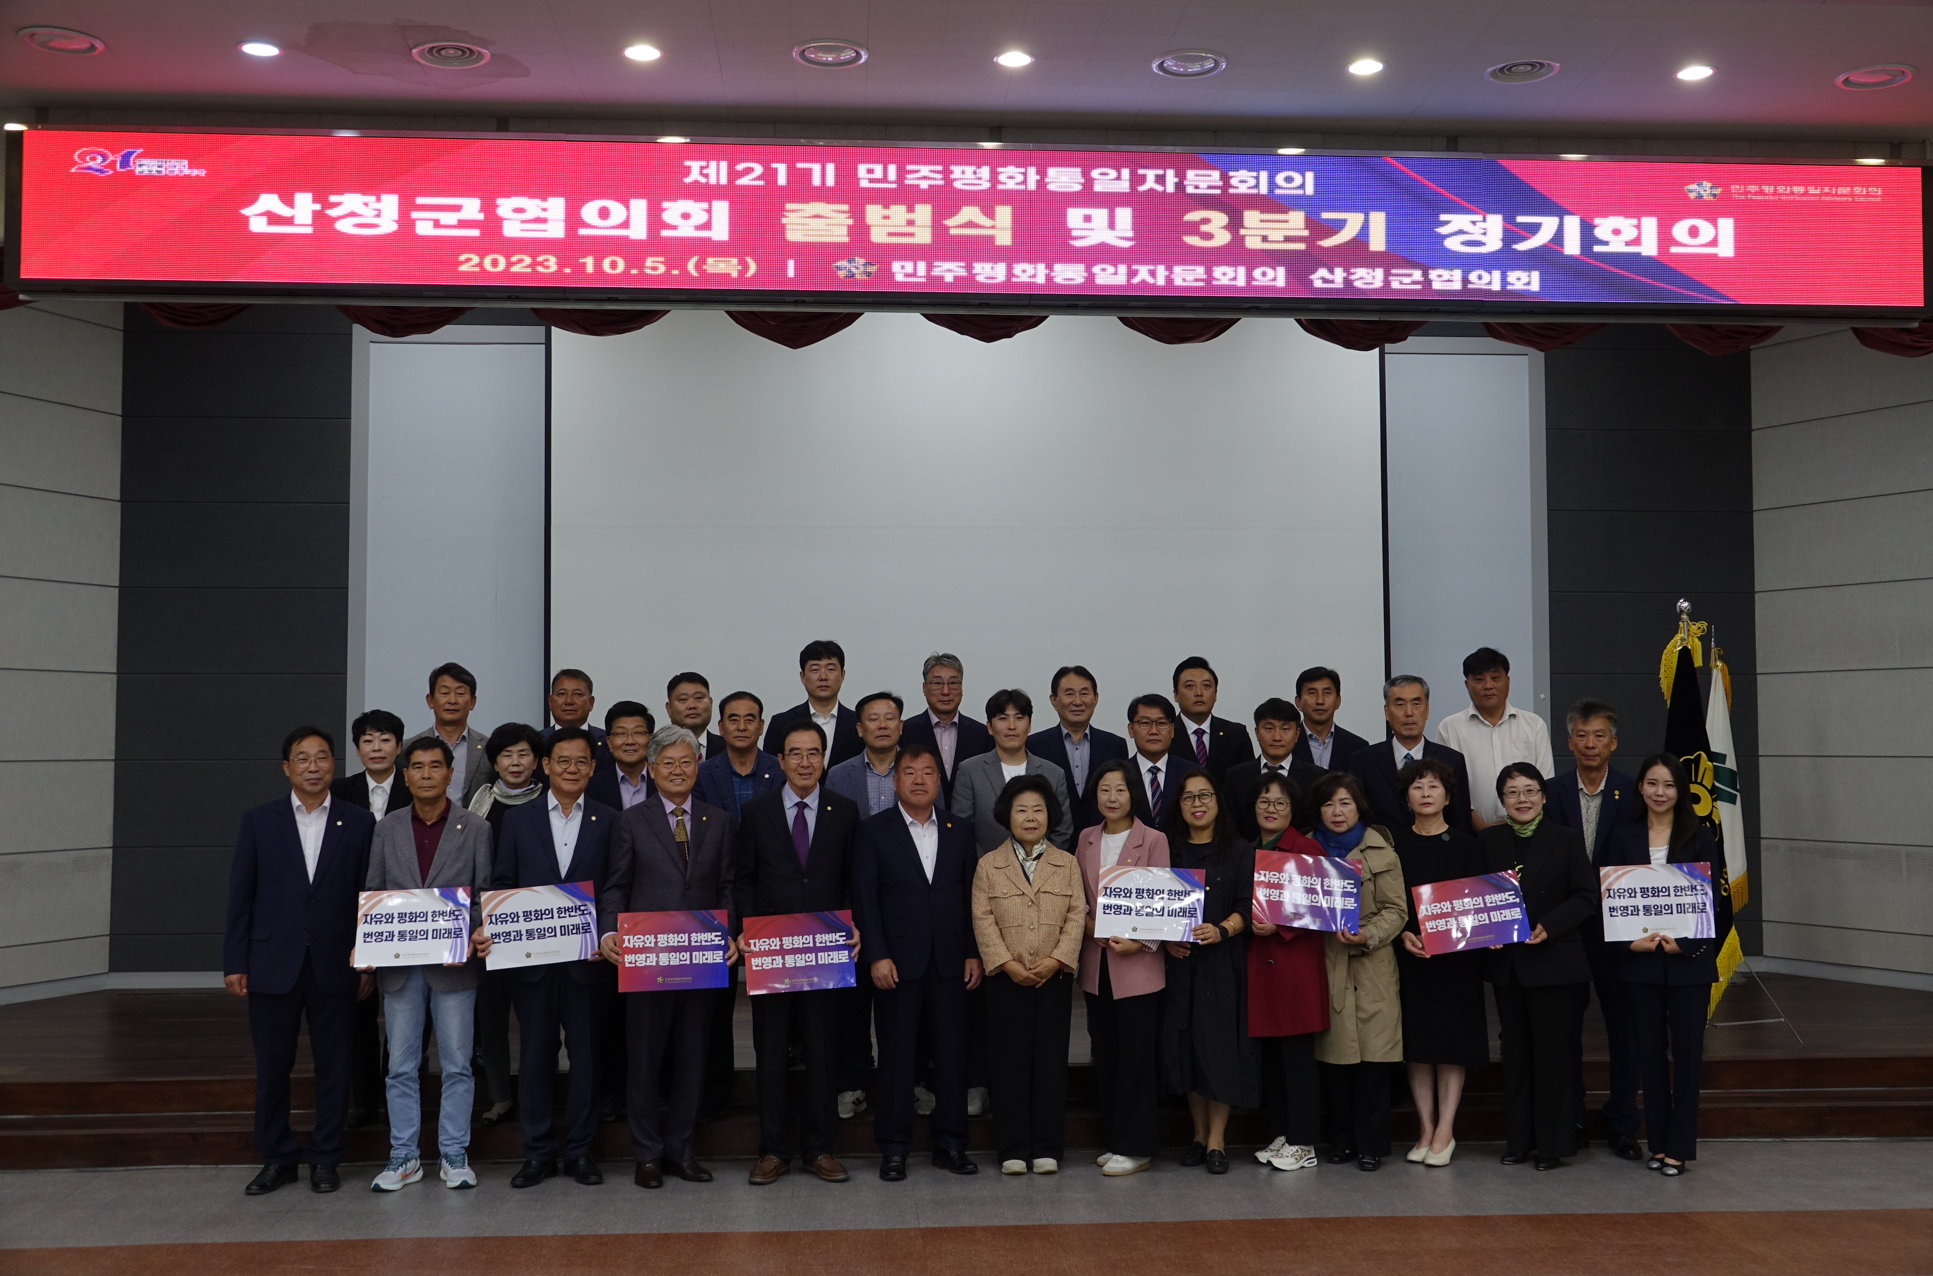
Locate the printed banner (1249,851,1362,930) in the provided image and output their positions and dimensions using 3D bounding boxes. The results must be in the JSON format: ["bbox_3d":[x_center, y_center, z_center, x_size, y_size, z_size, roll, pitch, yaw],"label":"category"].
[{"bbox_3d":[1.330,0.989,7.530,0.415,0.294,0.030,5,-13,8],"label":"printed banner"}]

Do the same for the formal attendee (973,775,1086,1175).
[{"bbox_3d":[0.255,1.310,7.624,0.450,1.538,0.320,0,-3,-2],"label":"formal attendee"}]

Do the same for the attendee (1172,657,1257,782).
[{"bbox_3d":[1.039,0.967,8.490,0.520,1.767,0.330,0,-3,3],"label":"attendee"}]

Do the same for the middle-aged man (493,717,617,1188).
[{"bbox_3d":[-1.593,1.208,7.413,0.510,1.723,0.380,0,-3,-6],"label":"middle-aged man"}]

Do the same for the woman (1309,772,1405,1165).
[{"bbox_3d":[1.557,1.315,7.739,0.470,1.551,0.370,-1,-3,17],"label":"woman"}]

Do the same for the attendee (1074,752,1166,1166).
[{"bbox_3d":[0.604,1.277,7.530,0.410,1.592,0.360,-1,-3,13],"label":"attendee"}]

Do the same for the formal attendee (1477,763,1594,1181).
[{"bbox_3d":[2.245,1.283,7.610,0.480,1.584,0.360,-1,-3,16],"label":"formal attendee"}]

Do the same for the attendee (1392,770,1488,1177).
[{"bbox_3d":[1.908,1.285,7.743,0.420,1.598,0.350,-1,-3,10],"label":"attendee"}]

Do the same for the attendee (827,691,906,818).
[{"bbox_3d":[-0.348,1.089,8.021,0.490,1.739,0.320,0,-3,-3],"label":"attendee"}]

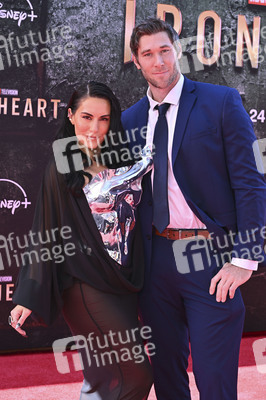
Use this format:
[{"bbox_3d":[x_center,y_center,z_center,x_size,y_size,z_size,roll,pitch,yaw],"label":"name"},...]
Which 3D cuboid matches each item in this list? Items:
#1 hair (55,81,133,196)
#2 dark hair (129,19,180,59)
[{"bbox_3d":[-0.137,-0.213,2.630,0.265,0.410,0.250,1,4,-15],"label":"hair"},{"bbox_3d":[0.081,-0.590,2.840,0.175,0.190,0.210,-6,7,2],"label":"dark hair"}]

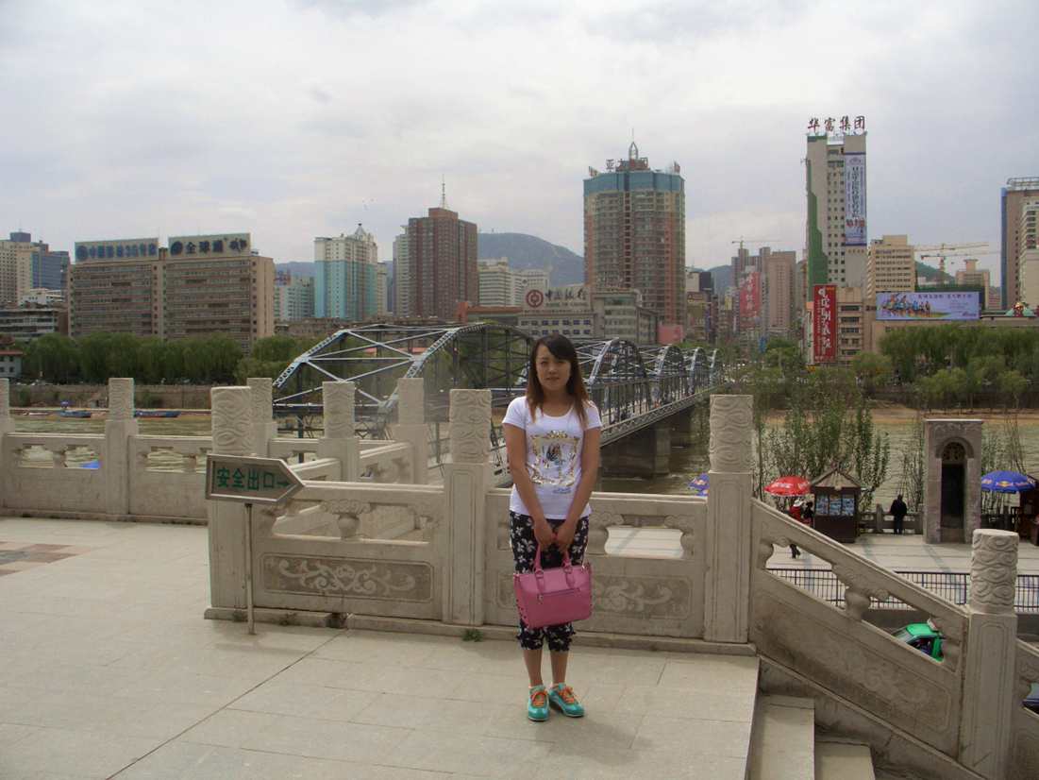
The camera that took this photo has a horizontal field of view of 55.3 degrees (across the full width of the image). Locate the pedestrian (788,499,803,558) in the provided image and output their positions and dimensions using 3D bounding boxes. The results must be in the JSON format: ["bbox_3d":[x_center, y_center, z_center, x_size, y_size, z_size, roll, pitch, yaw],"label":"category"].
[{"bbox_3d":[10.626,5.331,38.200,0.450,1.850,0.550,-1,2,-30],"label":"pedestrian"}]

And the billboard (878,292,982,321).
[{"bbox_3d":[125.812,-25.714,305.000,32.000,8.700,1.200,0,2,7],"label":"billboard"}]

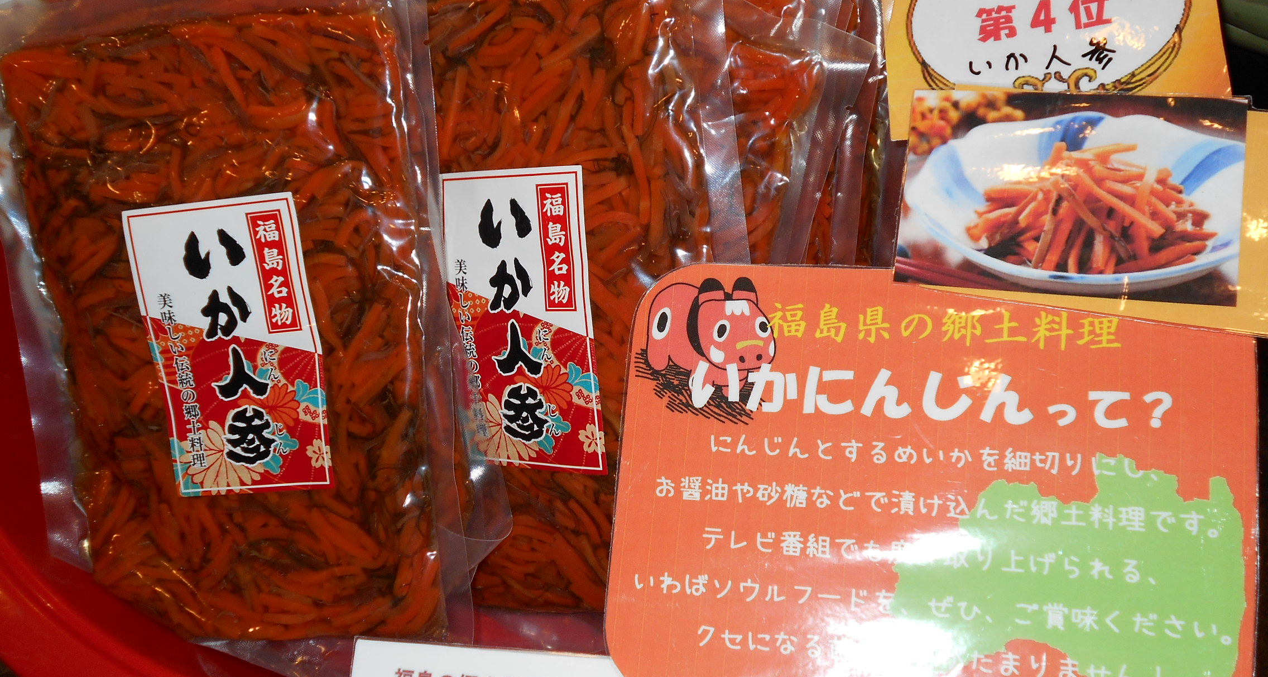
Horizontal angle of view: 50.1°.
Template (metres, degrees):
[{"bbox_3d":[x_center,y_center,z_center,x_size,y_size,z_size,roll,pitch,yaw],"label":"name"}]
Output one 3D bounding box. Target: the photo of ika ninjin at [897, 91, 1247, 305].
[{"bbox_3d":[0.138,-0.046,0.432,0.103,0.004,0.067,5,77,16],"label":"photo of ika ninjin"}]

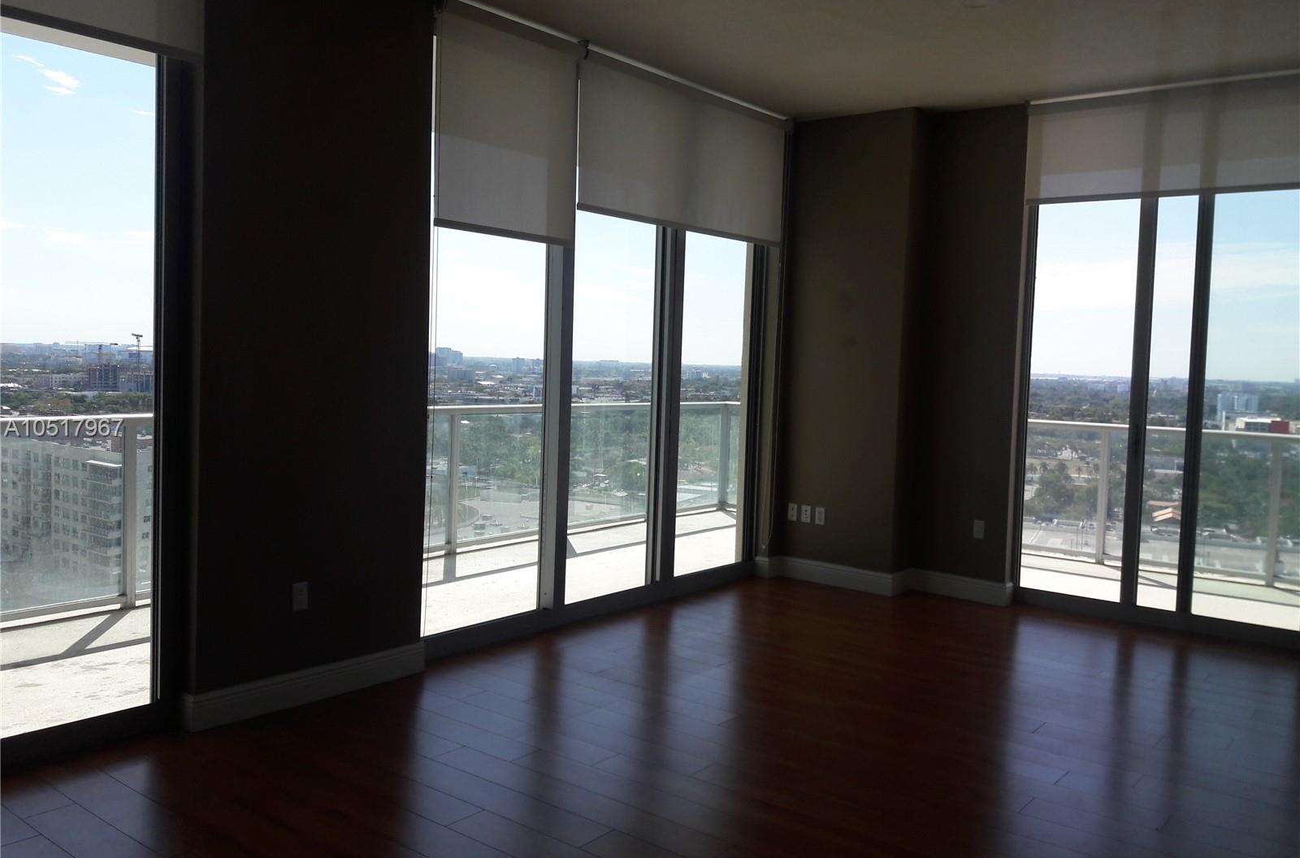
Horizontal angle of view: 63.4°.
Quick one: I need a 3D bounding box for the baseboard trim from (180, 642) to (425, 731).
[{"bbox_3d":[-1.382,1.041,4.343,0.066,0.144,1.087,5,5,39],"label":"baseboard trim"}]

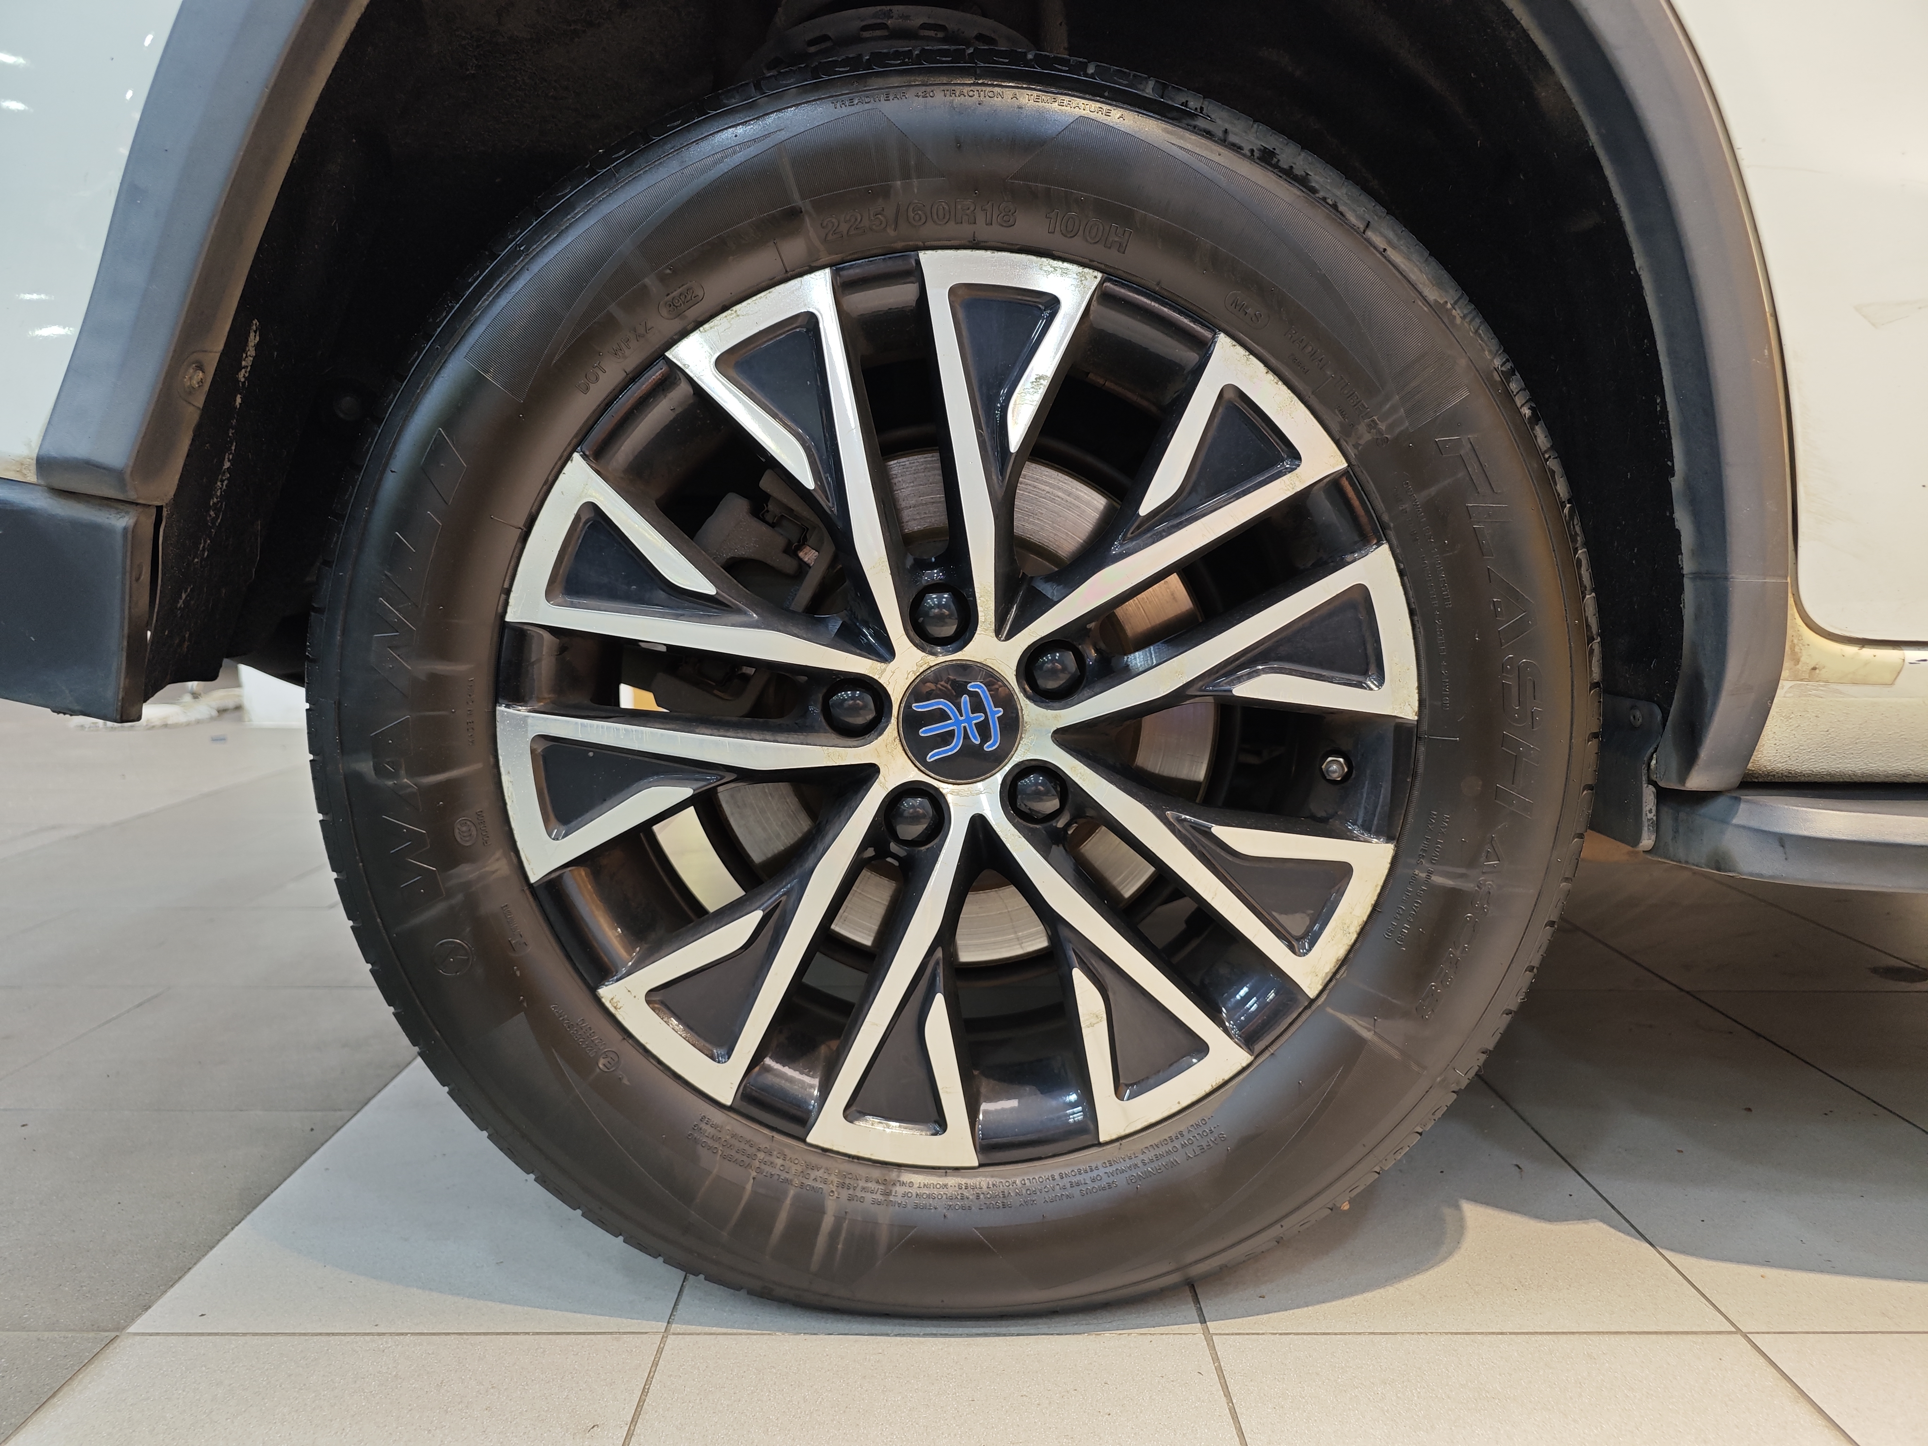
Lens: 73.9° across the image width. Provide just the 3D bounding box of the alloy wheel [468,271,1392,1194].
[{"bbox_3d":[-0.004,-0.009,0.781,0.492,0.492,0.190,0,6,-1],"label":"alloy wheel"}]

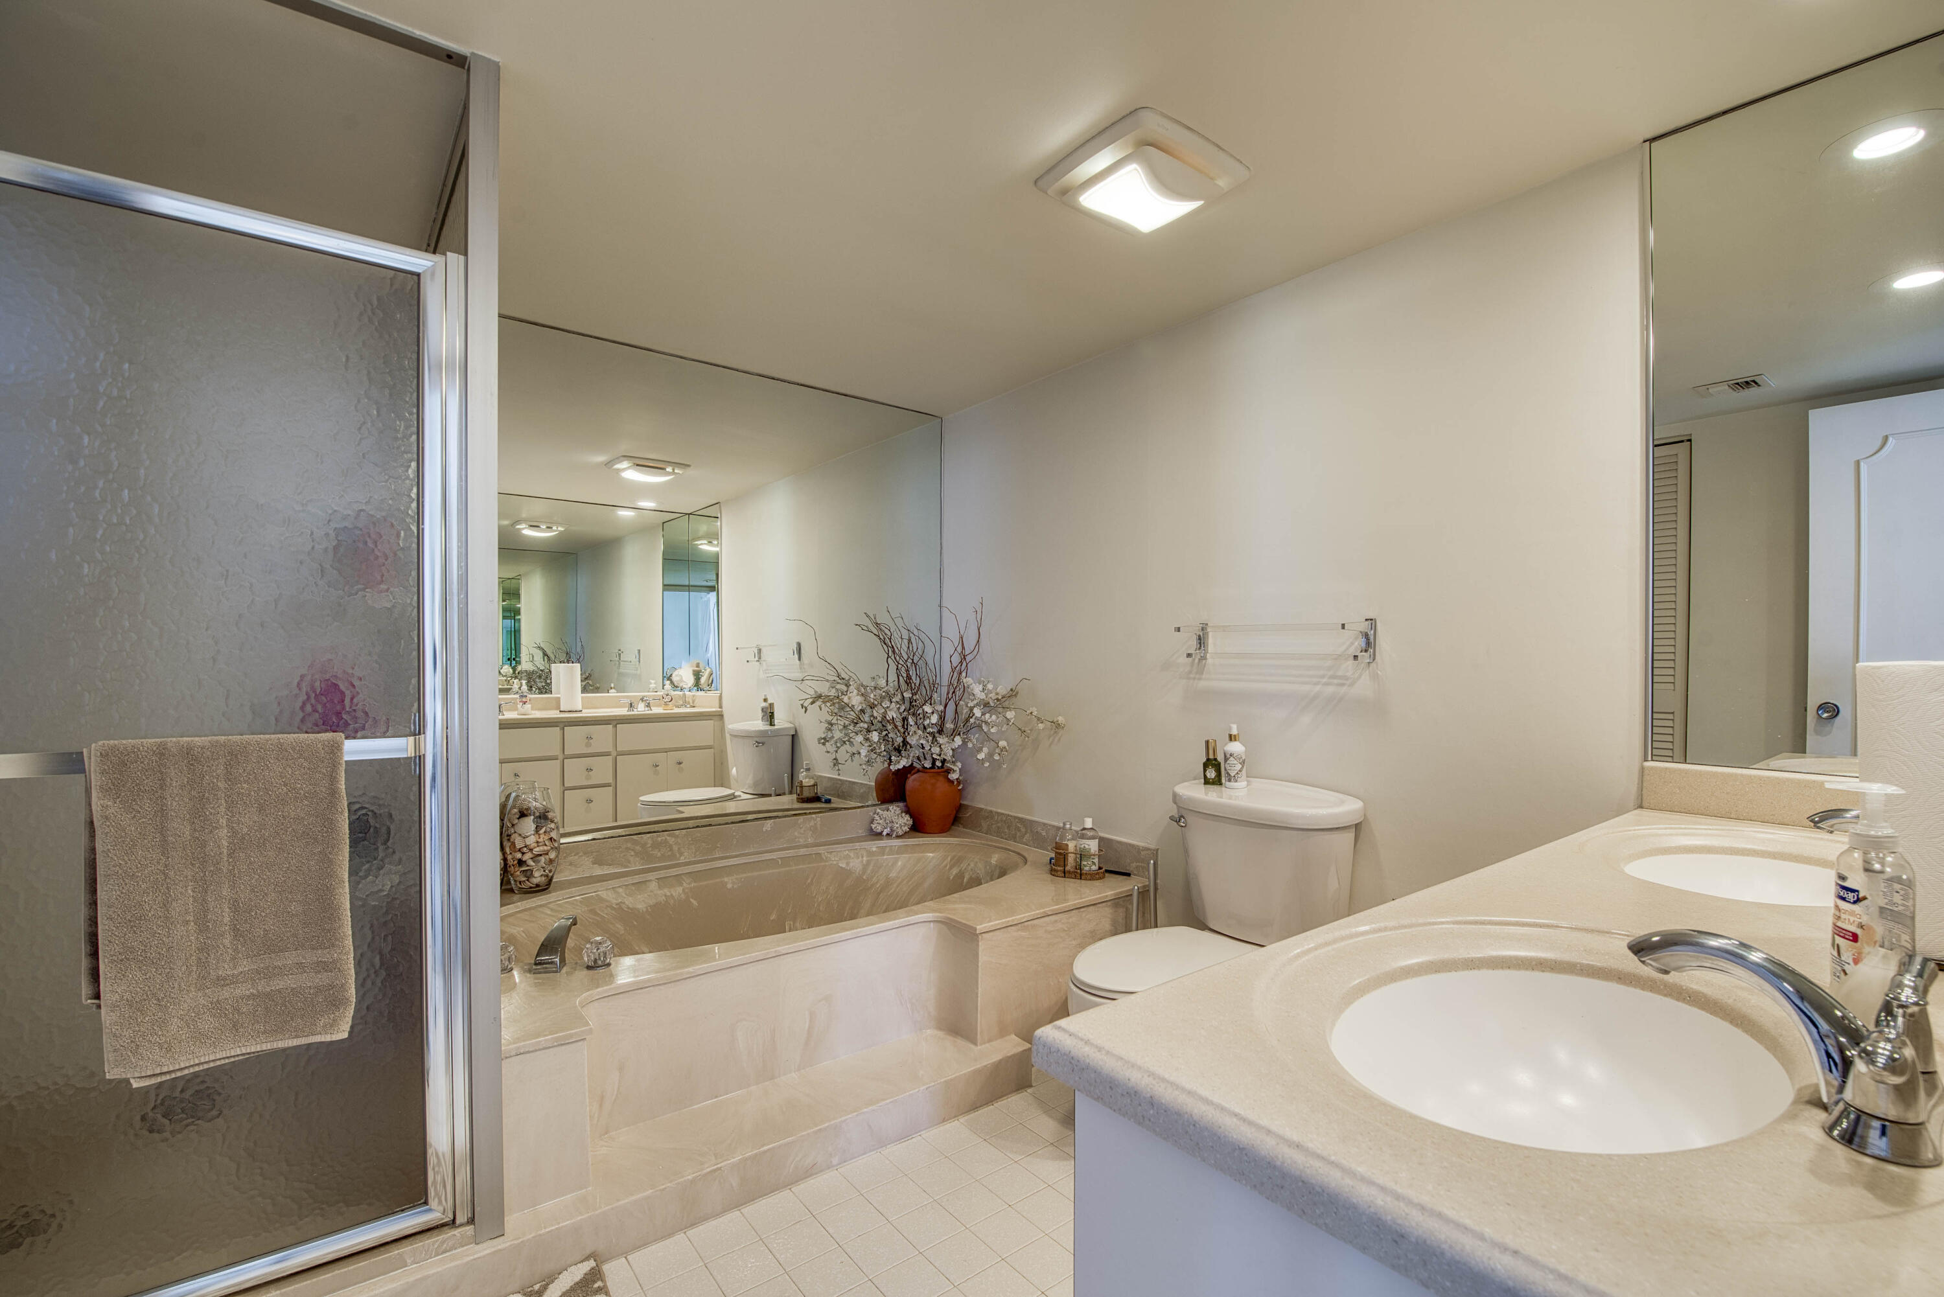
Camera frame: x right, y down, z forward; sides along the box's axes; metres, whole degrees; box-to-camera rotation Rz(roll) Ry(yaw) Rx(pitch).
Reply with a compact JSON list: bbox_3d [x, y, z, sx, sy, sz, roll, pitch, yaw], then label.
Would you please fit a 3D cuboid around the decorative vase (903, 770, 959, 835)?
[{"bbox_3d":[-0.165,0.616,3.305,0.225,0.250,0.225,0,0,0],"label":"decorative vase"}]

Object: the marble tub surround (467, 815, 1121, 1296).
[{"bbox_3d":[-0.466,0.925,2.408,1.876,0.400,1.240,1,-1,-37],"label":"marble tub surround"}]

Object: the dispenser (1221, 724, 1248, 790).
[{"bbox_3d":[0.732,0.300,2.248,0.058,0.168,0.058,0,-1,44],"label":"dispenser"}]

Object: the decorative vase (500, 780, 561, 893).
[{"bbox_3d":[-1.332,0.577,2.446,0.148,0.300,0.148,1,-1,-37],"label":"decorative vase"}]

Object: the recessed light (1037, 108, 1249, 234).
[{"bbox_3d":[0.361,-0.993,1.750,0.335,0.047,0.327,1,-1,-37],"label":"recessed light"}]

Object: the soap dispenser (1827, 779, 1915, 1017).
[{"bbox_3d":[0.723,0.211,0.653,0.075,0.200,0.052,1,-1,-37],"label":"soap dispenser"}]

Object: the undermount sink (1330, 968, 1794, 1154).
[{"bbox_3d":[0.468,0.393,0.667,0.440,0.150,0.315,1,-1,-37],"label":"undermount sink"}]

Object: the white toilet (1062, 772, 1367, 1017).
[{"bbox_3d":[0.544,0.755,1.984,0.755,0.748,0.510,1,-1,-37],"label":"white toilet"}]

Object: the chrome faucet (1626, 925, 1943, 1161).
[{"bbox_3d":[0.570,0.260,0.577,0.240,0.098,0.168,1,-1,-37],"label":"chrome faucet"}]

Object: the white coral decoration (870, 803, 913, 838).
[{"bbox_3d":[-0.322,0.674,3.225,0.160,0.130,0.130,1,-1,-37],"label":"white coral decoration"}]

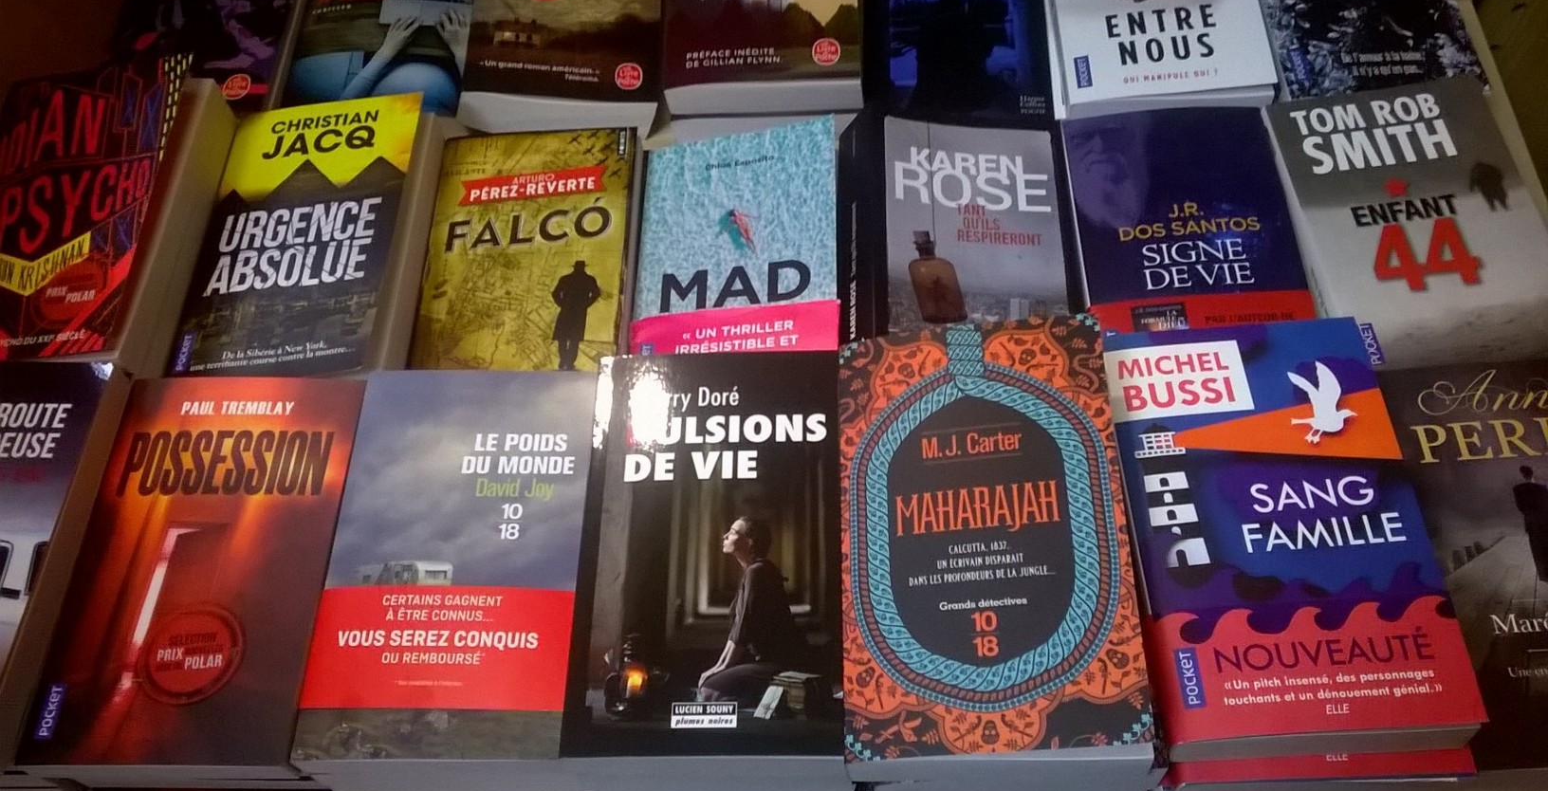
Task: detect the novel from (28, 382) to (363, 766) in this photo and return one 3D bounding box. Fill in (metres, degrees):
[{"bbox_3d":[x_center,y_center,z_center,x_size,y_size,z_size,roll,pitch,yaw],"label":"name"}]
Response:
[{"bbox_3d":[-0.242,0.074,0.552,0.108,0.021,0.177,0,59,0],"label":"novel"}]

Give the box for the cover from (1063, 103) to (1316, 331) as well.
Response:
[{"bbox_3d":[0.214,-0.069,0.667,0.108,0.034,0.177,-3,60,5],"label":"cover"}]

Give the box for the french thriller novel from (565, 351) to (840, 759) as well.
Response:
[{"bbox_3d":[-0.025,0.064,0.531,0.108,0.021,0.177,-1,60,4],"label":"french thriller novel"}]

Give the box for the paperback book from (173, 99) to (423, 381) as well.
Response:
[{"bbox_3d":[-0.251,-0.083,0.686,0.108,0.020,0.177,-4,59,8],"label":"paperback book"}]

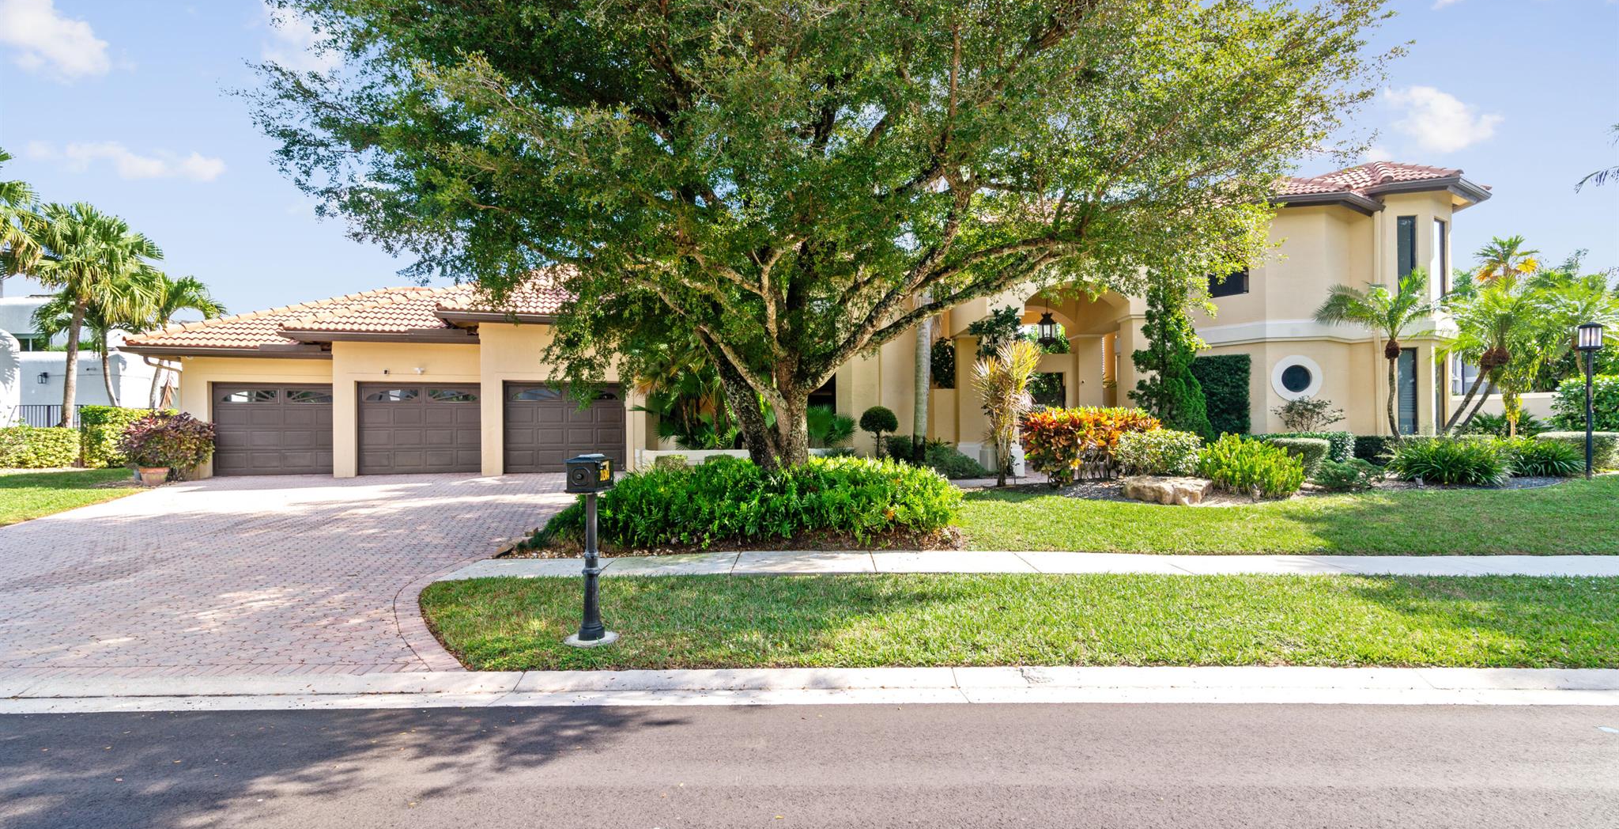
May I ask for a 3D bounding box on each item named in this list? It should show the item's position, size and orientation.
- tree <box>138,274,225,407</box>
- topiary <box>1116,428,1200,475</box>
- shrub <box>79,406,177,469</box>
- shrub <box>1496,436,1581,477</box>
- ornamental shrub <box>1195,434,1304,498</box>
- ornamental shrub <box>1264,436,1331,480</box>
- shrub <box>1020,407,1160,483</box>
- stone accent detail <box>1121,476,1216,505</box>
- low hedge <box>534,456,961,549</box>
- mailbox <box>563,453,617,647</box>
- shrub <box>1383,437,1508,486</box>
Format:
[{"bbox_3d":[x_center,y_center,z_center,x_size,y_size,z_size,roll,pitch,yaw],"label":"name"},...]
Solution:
[{"bbox_3d":[-18.300,-1.380,21.000,2.250,5.350,2.250,0,0,-41],"label":"tree"},{"bbox_3d":[6.422,0.790,13.300,1.470,1.030,1.250,0,0,26],"label":"topiary"},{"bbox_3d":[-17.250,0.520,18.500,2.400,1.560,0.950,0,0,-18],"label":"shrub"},{"bbox_3d":[16.700,0.960,16.500,1.550,0.950,1.400,0,0,0],"label":"shrub"},{"bbox_3d":[7.432,0.880,12.200,1.550,1.030,1.300,0,0,31],"label":"ornamental shrub"},{"bbox_3d":[11.000,0.960,16.200,1.400,0.930,1.300,0,0,0],"label":"ornamental shrub"},{"bbox_3d":[5.980,0.650,15.300,2.900,1.600,1.400,0,0,0],"label":"shrub"},{"bbox_3d":[5.703,1.230,11.500,1.320,0.370,0.900,0,0,26],"label":"stone accent detail"},{"bbox_3d":[-0.670,1.160,10.100,5.100,0.880,3.200,0,0,0],"label":"low hedge"},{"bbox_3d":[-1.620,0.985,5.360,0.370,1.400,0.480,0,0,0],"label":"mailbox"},{"bbox_3d":[11.712,0.900,13.300,1.750,0.880,1.400,0,0,41],"label":"shrub"}]

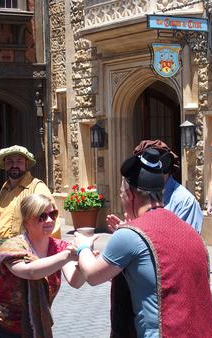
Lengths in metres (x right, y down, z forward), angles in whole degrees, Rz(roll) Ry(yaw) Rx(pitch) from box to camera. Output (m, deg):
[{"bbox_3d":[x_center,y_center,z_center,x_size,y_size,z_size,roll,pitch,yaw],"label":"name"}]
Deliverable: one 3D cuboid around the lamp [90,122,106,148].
[{"bbox_3d":[-0.150,-0.599,14.200,0.280,0.460,0.270,-3,2,-34],"label":"lamp"}]

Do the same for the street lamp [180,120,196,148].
[{"bbox_3d":[1.284,-0.540,12.700,0.270,0.440,0.260,-3,2,-34],"label":"street lamp"}]

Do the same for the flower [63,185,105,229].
[{"bbox_3d":[-0.395,0.714,14.800,0.740,0.860,0.760,-1,2,0],"label":"flower"}]

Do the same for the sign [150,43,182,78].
[{"bbox_3d":[0.856,-1.554,11.600,0.540,0.530,0.080,-3,2,-34],"label":"sign"}]

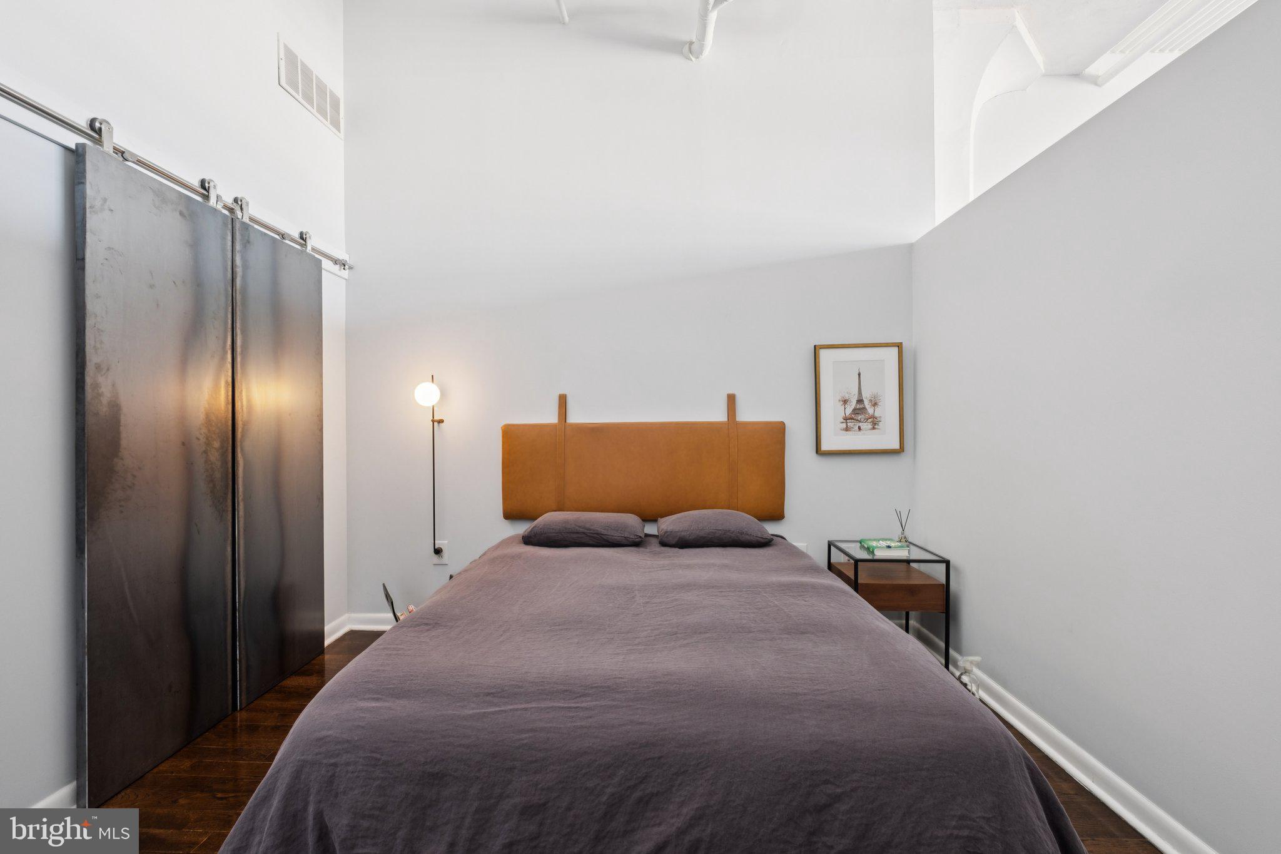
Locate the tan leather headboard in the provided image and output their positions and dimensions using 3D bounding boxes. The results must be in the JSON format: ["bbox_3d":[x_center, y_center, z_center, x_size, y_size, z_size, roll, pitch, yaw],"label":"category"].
[{"bbox_3d":[0.012,0.173,3.156,1.658,0.739,0.065,0,0,2],"label":"tan leather headboard"}]

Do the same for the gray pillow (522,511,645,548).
[{"bbox_3d":[-0.305,0.548,2.933,0.663,0.162,0.440,0,0,2],"label":"gray pillow"}]

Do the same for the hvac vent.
[{"bbox_3d":[-1.795,-1.849,2.936,0.012,0.258,0.547,0,0,2],"label":"hvac vent"}]

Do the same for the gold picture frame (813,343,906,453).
[{"bbox_3d":[1.279,-0.165,3.127,0.499,0.634,0.035,-1,0,2],"label":"gold picture frame"}]

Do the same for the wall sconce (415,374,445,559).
[{"bbox_3d":[-1.186,0.236,3.080,0.151,1.064,0.301,0,0,2],"label":"wall sconce"}]

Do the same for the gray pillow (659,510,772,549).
[{"bbox_3d":[0.403,0.540,2.909,0.614,0.175,0.440,0,0,2],"label":"gray pillow"}]

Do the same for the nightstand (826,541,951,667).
[{"bbox_3d":[1.303,0.937,2.852,0.465,0.561,0.448,0,0,2],"label":"nightstand"}]

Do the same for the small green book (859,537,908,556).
[{"bbox_3d":[1.296,0.640,2.846,0.176,0.034,0.236,0,0,2],"label":"small green book"}]

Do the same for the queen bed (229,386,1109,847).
[{"bbox_3d":[0.029,0.522,2.099,1.700,1.401,2.137,0,0,2],"label":"queen bed"}]

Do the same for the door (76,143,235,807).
[{"bbox_3d":[-1.750,0.160,1.970,0.035,2.110,0.580,0,0,2],"label":"door"}]

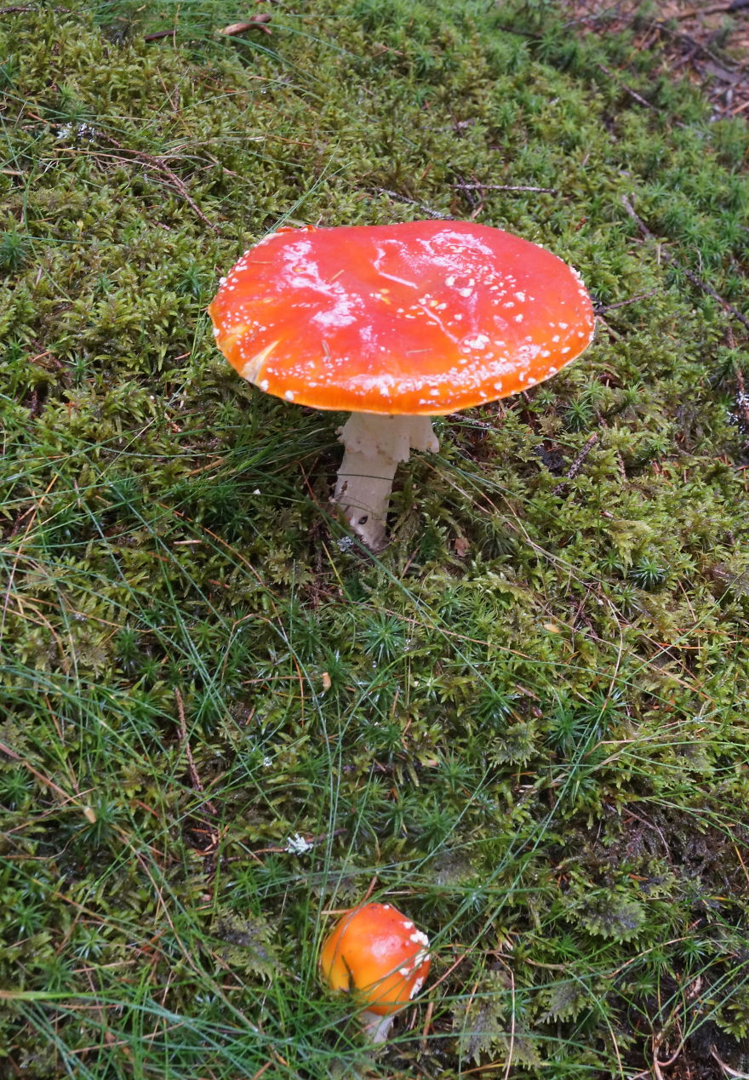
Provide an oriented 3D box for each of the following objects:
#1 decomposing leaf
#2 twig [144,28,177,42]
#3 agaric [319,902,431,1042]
[{"bbox_3d":[-0.091,-0.364,1.148,0.043,0.014,0.020,-25,48,-25],"label":"decomposing leaf"},{"bbox_3d":[-0.150,-0.354,1.137,0.025,0.007,0.007,-24,47,-25],"label":"twig"},{"bbox_3d":[0.000,0.147,0.542,0.036,0.060,0.036,0,35,0],"label":"agaric"}]

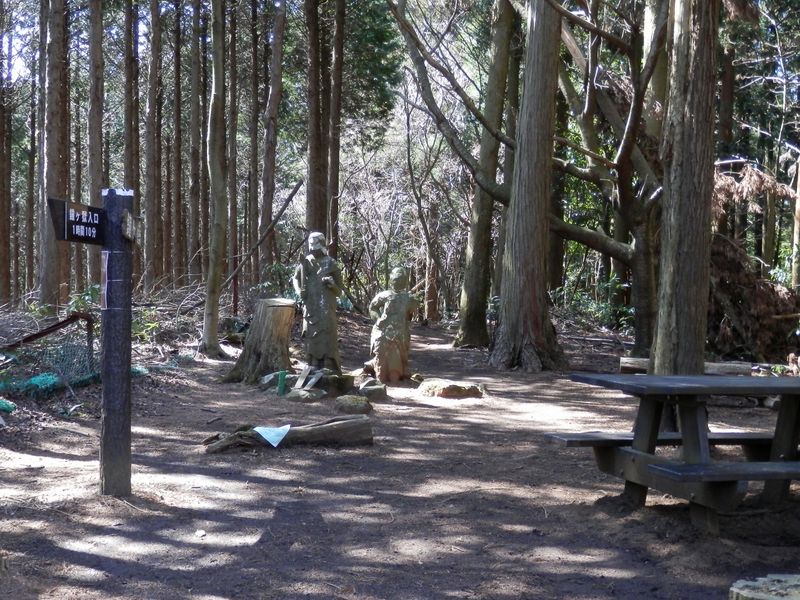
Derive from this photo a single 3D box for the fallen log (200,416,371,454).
[{"bbox_3d":[-0.785,0.940,7.980,1.180,0.220,0.300,1,0,-19],"label":"fallen log"}]

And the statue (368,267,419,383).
[{"bbox_3d":[-0.080,0.285,13.600,0.570,1.370,0.420,1,0,-7],"label":"statue"}]

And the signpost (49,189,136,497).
[{"bbox_3d":[-1.550,0.225,5.700,0.180,1.610,0.740,1,0,16],"label":"signpost"}]

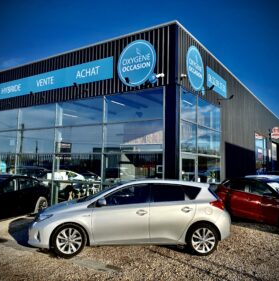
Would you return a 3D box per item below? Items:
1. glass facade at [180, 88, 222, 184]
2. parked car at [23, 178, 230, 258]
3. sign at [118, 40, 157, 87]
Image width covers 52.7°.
[{"bbox_3d":[2.426,0.586,10.791,0.200,4.369,4.095,-2,-5,34],"label":"glass facade"},{"bbox_3d":[-0.203,1.575,6.216,4.280,1.470,1.780,2,-5,-7],"label":"parked car"},{"bbox_3d":[-0.093,-2.629,9.684,1.575,1.575,0.130,-2,-5,34],"label":"sign"}]

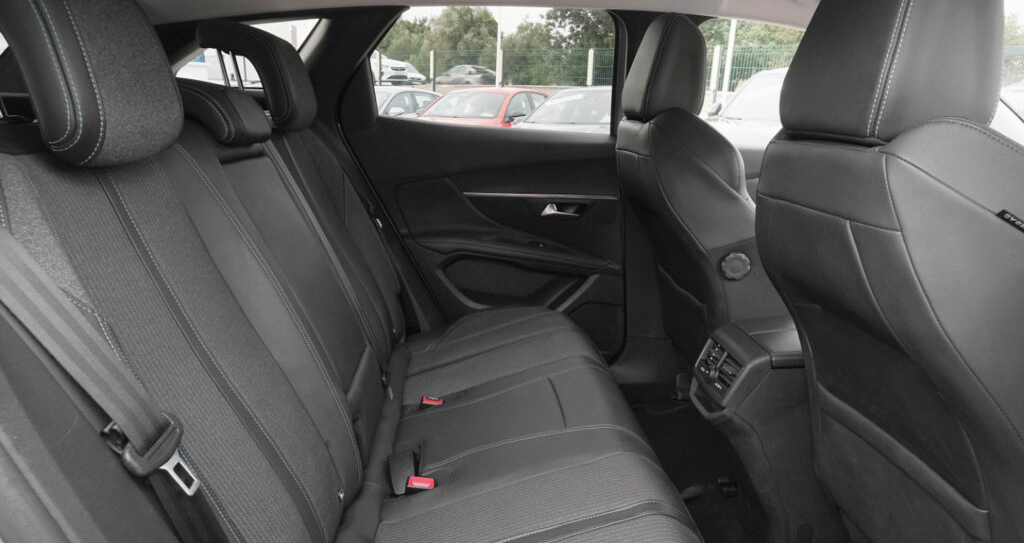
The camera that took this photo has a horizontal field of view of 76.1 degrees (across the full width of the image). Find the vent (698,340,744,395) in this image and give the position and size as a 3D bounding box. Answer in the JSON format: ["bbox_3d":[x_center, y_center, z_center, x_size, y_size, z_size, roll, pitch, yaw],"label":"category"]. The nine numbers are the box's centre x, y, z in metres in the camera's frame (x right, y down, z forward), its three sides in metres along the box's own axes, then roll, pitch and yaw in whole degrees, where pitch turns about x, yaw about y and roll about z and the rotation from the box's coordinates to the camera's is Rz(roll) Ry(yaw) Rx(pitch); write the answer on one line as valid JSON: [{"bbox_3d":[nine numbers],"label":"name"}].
[{"bbox_3d":[0.389,0.177,1.199,0.036,0.063,0.146,24,12,-9],"label":"vent"}]

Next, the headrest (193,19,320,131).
[{"bbox_3d":[-0.518,-0.401,1.355,0.153,0.209,0.260,1,14,-4],"label":"headrest"}]

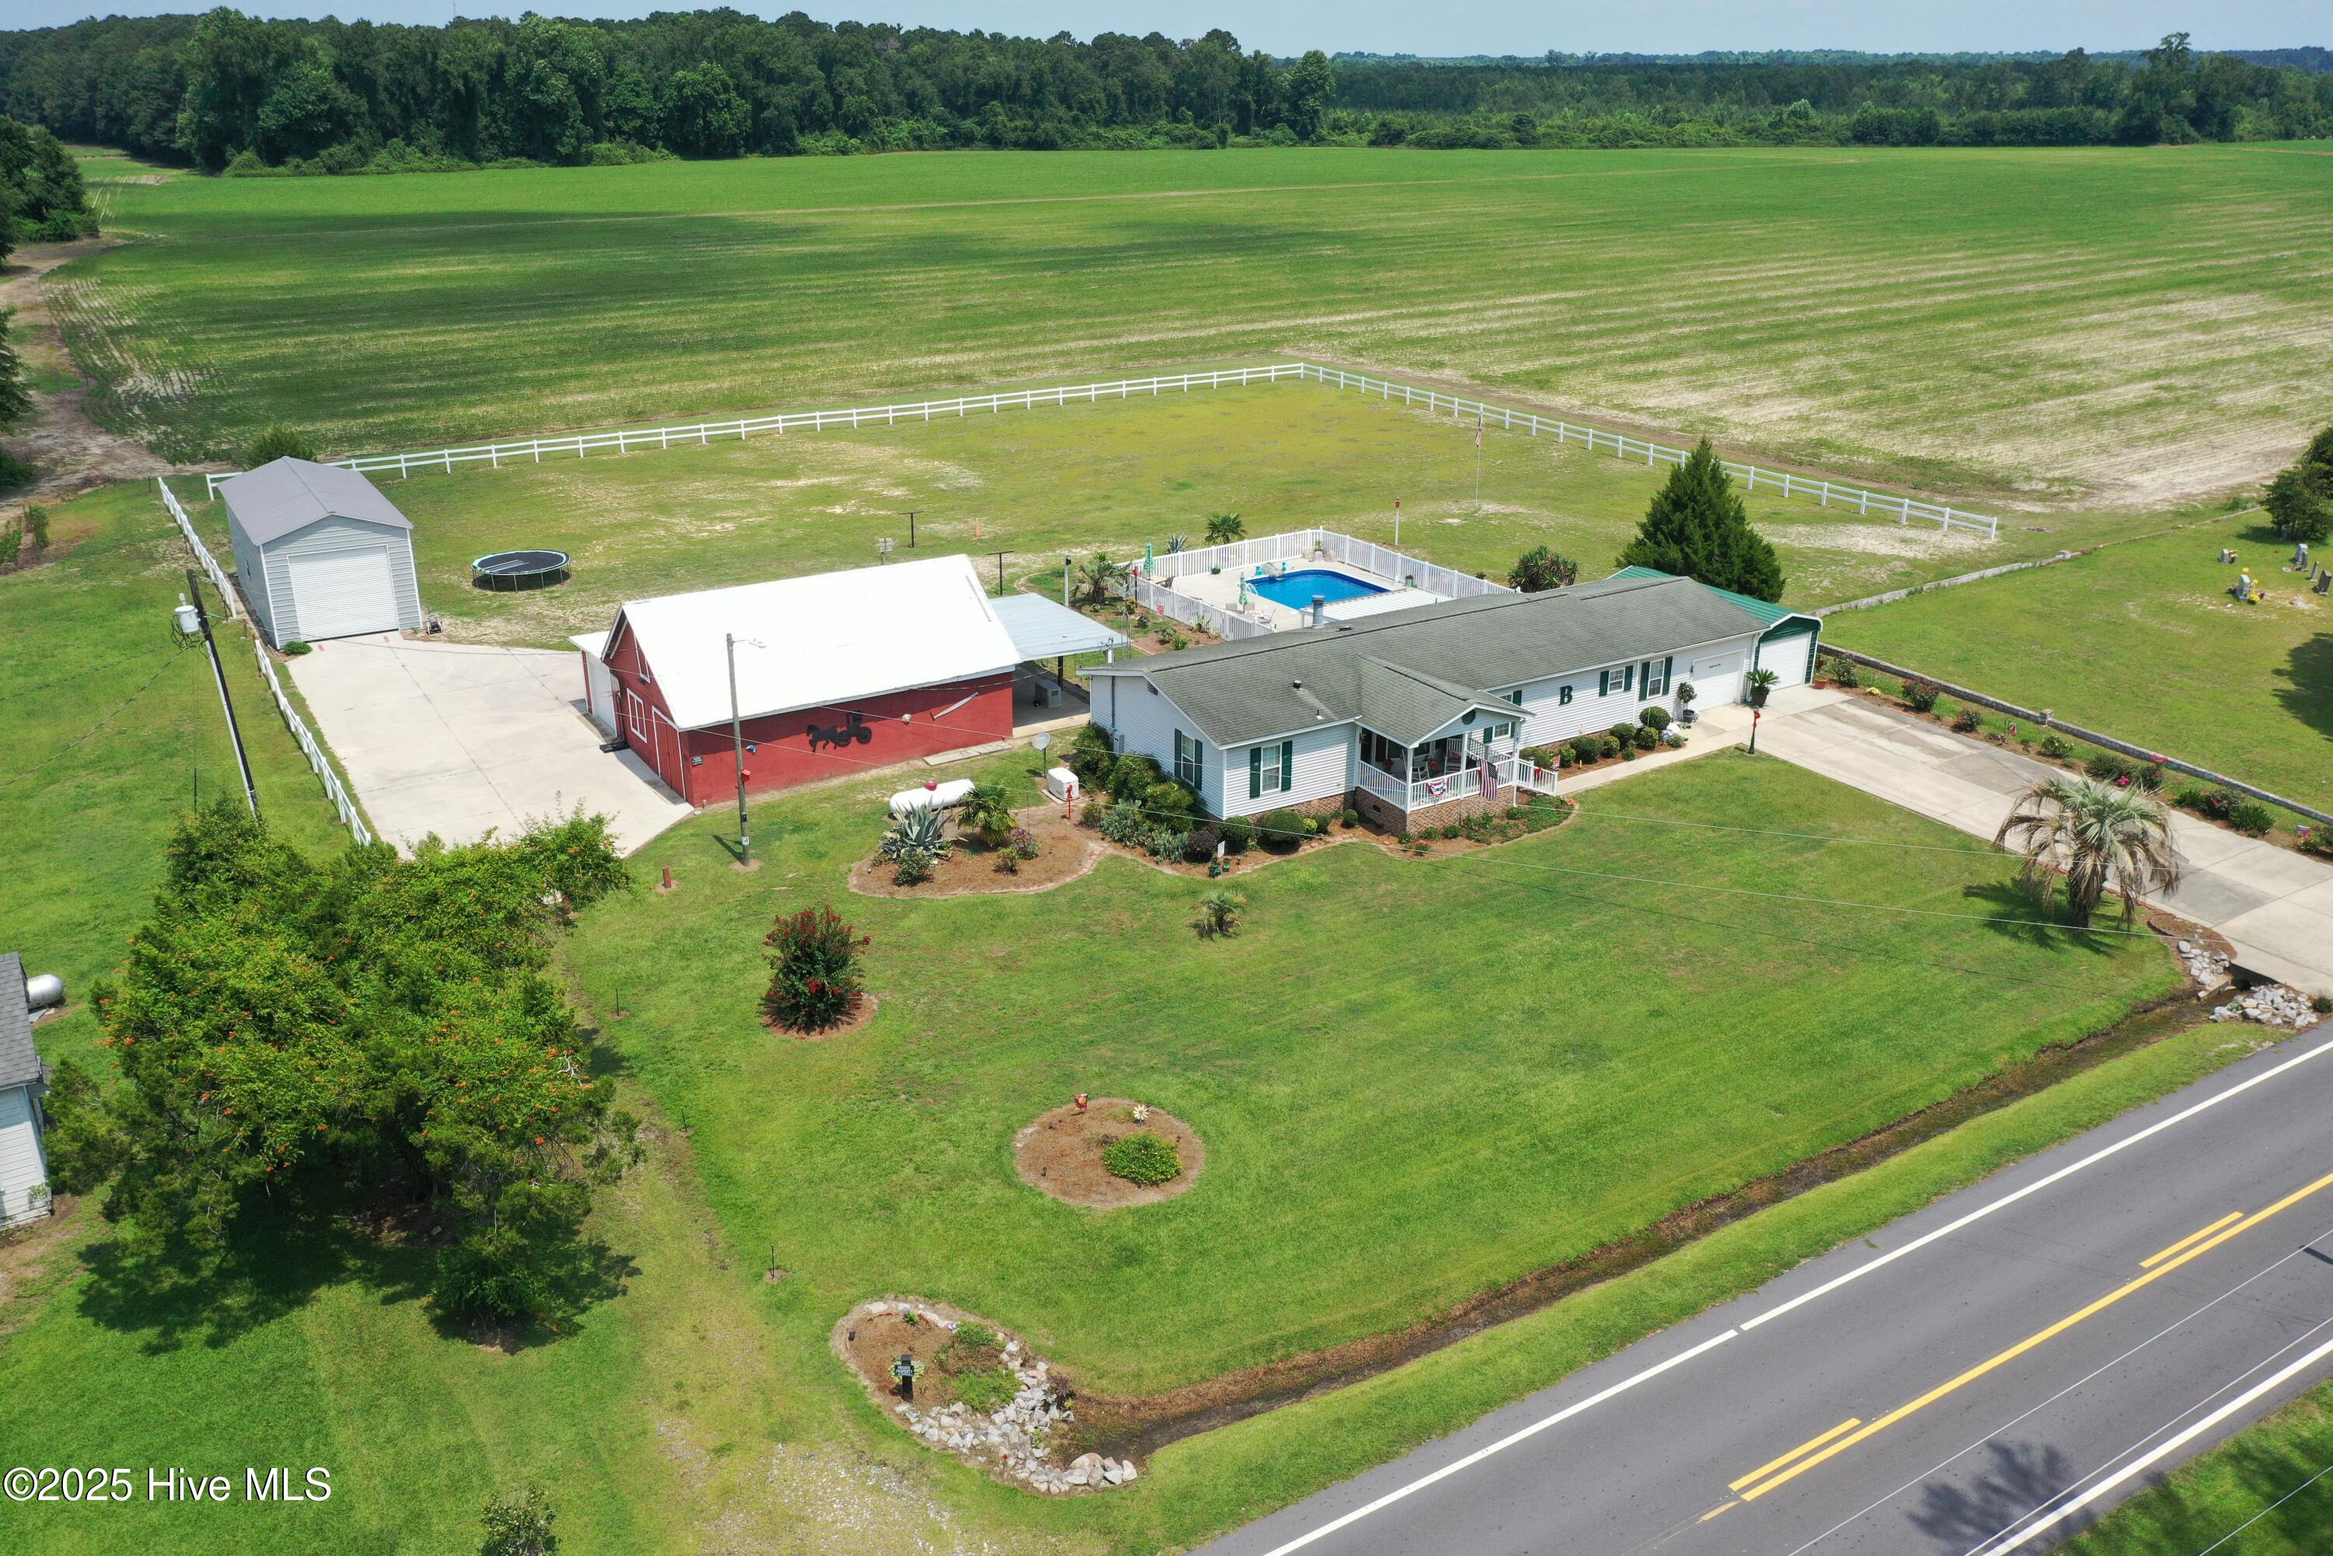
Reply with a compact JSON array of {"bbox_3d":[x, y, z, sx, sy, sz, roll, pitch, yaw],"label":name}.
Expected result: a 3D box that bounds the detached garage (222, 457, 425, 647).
[{"bbox_3d":[-36.905,-10.142,78.948,5.982,5.396,12.352,-13,25,-30],"label":"detached garage"}]

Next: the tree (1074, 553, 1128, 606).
[{"bbox_3d":[-2.980,-8.969,81.167,2.475,2.277,2.475,1,22,0],"label":"tree"}]

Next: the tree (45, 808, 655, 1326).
[{"bbox_3d":[-15.956,5.275,37.826,11.600,8.200,11.300,1,22,0],"label":"tree"}]

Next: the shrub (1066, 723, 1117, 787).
[{"bbox_3d":[-2.570,-0.820,61.624,1.736,2.103,1.736,1,22,0],"label":"shrub"}]

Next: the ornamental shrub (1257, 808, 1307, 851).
[{"bbox_3d":[3.627,1.680,56.871,1.485,1.337,1.485,1,22,0],"label":"ornamental shrub"}]

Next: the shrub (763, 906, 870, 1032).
[{"bbox_3d":[-8.929,4.754,46.217,2.692,3.071,2.692,1,22,0],"label":"shrub"}]

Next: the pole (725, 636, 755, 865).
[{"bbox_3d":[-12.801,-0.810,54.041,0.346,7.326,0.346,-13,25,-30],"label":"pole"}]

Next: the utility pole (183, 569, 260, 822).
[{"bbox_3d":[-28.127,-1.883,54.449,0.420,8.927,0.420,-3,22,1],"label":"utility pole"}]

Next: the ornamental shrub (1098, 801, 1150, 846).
[{"bbox_3d":[-1.352,1.360,57.288,1.613,1.298,1.613,1,22,0],"label":"ornamental shrub"}]

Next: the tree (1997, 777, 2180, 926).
[{"bbox_3d":[26.403,2.240,51.796,5.148,4.356,5.148,-13,25,-30],"label":"tree"}]

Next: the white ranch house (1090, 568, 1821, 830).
[{"bbox_3d":[12.144,-3.697,66.392,28.611,4.207,11.633,-13,25,-30],"label":"white ranch house"}]

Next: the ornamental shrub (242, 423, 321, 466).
[{"bbox_3d":[-50.044,-18.451,102.146,4.752,3.267,4.554,-13,25,-30],"label":"ornamental shrub"}]

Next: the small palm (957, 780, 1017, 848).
[{"bbox_3d":[-5.631,1.088,56.895,1.936,2.013,1.936,1,22,0],"label":"small palm"}]

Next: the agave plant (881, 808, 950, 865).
[{"bbox_3d":[-7.771,1.727,55.815,2.112,1.588,2.112,1,22,0],"label":"agave plant"}]

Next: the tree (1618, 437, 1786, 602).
[{"bbox_3d":[23.575,-11.054,80.357,7.500,7.700,7.500,1,22,0],"label":"tree"}]

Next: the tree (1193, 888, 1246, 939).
[{"bbox_3d":[1.536,3.785,51.366,1.485,1.287,1.485,1,22,0],"label":"tree"}]

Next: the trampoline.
[{"bbox_3d":[-29.668,-9.505,83.612,4.505,0.891,4.505,-13,25,-30],"label":"trampoline"}]

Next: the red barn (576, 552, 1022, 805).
[{"bbox_3d":[-13.670,-4.710,65.879,12.650,5.950,11.740,-14,26,-31],"label":"red barn"}]

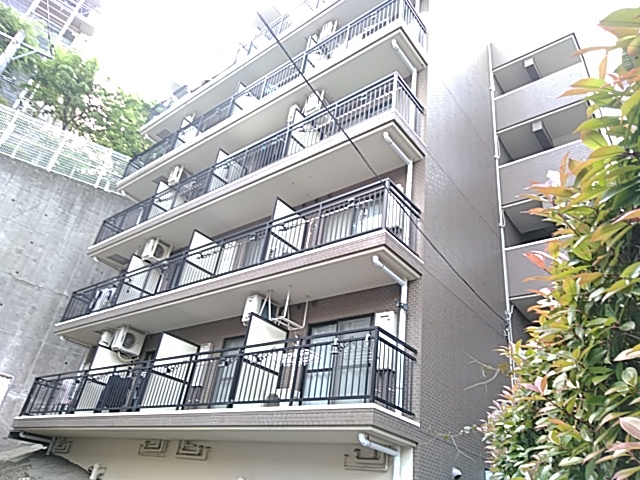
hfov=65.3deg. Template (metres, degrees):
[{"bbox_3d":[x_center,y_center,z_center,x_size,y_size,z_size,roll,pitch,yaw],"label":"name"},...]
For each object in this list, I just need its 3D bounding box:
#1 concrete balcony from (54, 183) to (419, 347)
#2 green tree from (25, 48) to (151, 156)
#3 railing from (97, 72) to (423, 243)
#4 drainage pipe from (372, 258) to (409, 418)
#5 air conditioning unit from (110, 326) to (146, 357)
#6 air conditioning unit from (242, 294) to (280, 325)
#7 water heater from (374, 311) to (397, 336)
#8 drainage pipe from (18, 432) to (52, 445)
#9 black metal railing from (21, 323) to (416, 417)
[{"bbox_3d":[-2.982,1.107,11.936,11.590,1.490,1.130,-17,-39,37],"label":"concrete balcony"},{"bbox_3d":[-10.908,-5.441,23.154,5.200,6.400,5.500,-17,-39,37],"label":"green tree"},{"bbox_3d":[-2.623,-1.250,13.430,11.490,1.155,1.040,-17,-39,37],"label":"railing"},{"bbox_3d":[1.024,1.490,7.644,0.100,2.405,0.980,-17,-39,37],"label":"drainage pipe"},{"bbox_3d":[-4.986,2.673,13.038,0.310,0.570,0.650,-17,-39,37],"label":"air conditioning unit"},{"bbox_3d":[-1.238,1.582,10.568,0.310,0.570,0.670,-17,-39,37],"label":"air conditioning unit"},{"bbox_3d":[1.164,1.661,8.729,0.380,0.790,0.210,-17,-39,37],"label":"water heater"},{"bbox_3d":[-8.146,5.667,14.287,0.110,0.140,1.050,-17,-39,37],"label":"drainage pipe"},{"bbox_3d":[-3.338,3.320,10.753,11.510,1.155,1.040,-17,-39,37],"label":"black metal railing"}]

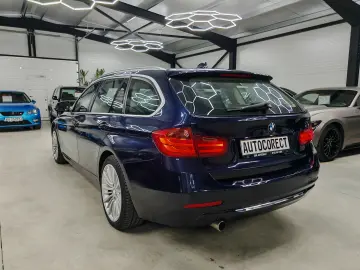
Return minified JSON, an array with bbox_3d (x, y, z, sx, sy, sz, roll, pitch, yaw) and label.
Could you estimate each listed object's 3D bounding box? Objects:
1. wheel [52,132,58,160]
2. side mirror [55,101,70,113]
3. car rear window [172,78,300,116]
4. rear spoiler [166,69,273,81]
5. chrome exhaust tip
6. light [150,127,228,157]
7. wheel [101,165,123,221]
[{"bbox_3d":[-2.099,0.182,4.735,0.170,0.495,0.495,-4,9,-34],"label":"wheel"},{"bbox_3d":[-1.665,-0.409,3.805,0.220,0.160,0.135,-4,9,-34],"label":"side mirror"},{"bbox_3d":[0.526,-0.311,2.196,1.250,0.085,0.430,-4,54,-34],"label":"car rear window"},{"bbox_3d":[0.425,-0.505,2.326,1.150,0.095,0.210,-4,9,-34],"label":"rear spoiler"},{"bbox_3d":[0.246,0.607,1.860,0.073,0.073,0.130,-4,9,-34],"label":"chrome exhaust tip"},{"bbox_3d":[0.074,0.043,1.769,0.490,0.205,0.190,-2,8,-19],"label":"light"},{"bbox_3d":[-0.544,0.502,2.416,0.170,0.495,0.495,-4,9,-34],"label":"wheel"}]

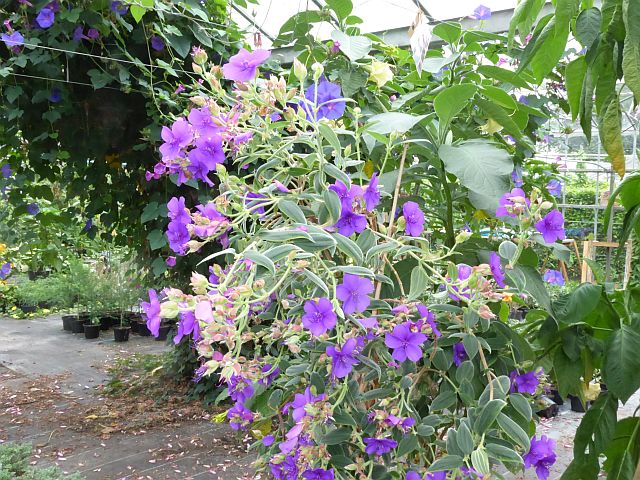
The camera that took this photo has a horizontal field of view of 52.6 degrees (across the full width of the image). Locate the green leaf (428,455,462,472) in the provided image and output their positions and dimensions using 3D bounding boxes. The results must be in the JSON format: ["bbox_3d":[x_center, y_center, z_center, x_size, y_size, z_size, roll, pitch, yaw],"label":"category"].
[{"bbox_3d":[0.258,0.459,1.330,0.072,0.037,0.040,0,3,0],"label":"green leaf"}]

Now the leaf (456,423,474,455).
[{"bbox_3d":[0.270,0.368,1.200,0.033,0.060,0.015,1,-17,6],"label":"leaf"}]

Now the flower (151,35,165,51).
[{"bbox_3d":[-0.879,-1.067,3.500,0.070,0.070,0.050,-1,18,-12],"label":"flower"}]

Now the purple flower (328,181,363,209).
[{"bbox_3d":[0.050,-0.088,1.280,0.067,0.061,0.032,1,9,9],"label":"purple flower"}]

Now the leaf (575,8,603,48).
[{"bbox_3d":[0.643,-0.504,1.550,0.067,0.105,0.030,2,12,18],"label":"leaf"}]

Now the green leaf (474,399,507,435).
[{"bbox_3d":[0.356,0.368,1.350,0.067,0.075,0.040,1,3,11],"label":"green leaf"}]

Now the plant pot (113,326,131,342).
[{"bbox_3d":[-2.267,1.081,7.400,0.197,0.172,0.197,0,3,0],"label":"plant pot"}]

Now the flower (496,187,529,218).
[{"bbox_3d":[0.432,-0.082,1.450,0.074,0.067,0.045,-2,3,-30],"label":"flower"}]

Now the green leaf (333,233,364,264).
[{"bbox_3d":[0.056,0.016,1.220,0.045,0.066,0.025,1,-23,13],"label":"green leaf"}]

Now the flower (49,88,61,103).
[{"bbox_3d":[-1.559,-0.849,3.800,0.070,0.075,0.055,0,12,-6],"label":"flower"}]

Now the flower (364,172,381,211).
[{"bbox_3d":[0.109,-0.101,1.360,0.033,0.078,0.068,7,7,30],"label":"flower"}]

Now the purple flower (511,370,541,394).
[{"bbox_3d":[0.511,0.352,1.600,0.072,0.062,0.035,0,3,0],"label":"purple flower"}]

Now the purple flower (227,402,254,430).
[{"bbox_3d":[-0.160,0.355,1.300,0.056,0.056,0.040,1,9,12],"label":"purple flower"}]

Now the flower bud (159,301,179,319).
[{"bbox_3d":[-0.256,0.118,1.100,0.028,0.031,0.028,0,5,-6],"label":"flower bud"}]

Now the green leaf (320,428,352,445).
[{"bbox_3d":[0.036,0.404,1.330,0.068,0.035,0.040,0,3,0],"label":"green leaf"}]

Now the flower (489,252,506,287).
[{"bbox_3d":[0.357,0.059,1.300,0.030,0.070,0.066,-18,0,15],"label":"flower"}]

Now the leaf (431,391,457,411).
[{"bbox_3d":[0.272,0.353,1.420,0.059,0.044,0.035,0,3,0],"label":"leaf"}]

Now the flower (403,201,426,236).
[{"bbox_3d":[0.202,-0.046,1.400,0.066,0.077,0.033,-4,5,-38],"label":"flower"}]

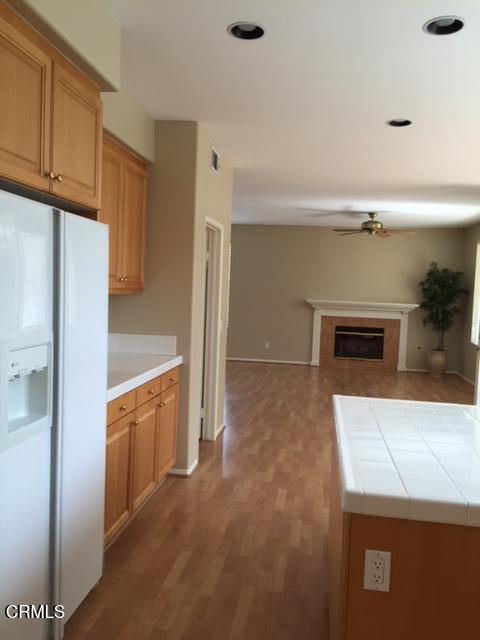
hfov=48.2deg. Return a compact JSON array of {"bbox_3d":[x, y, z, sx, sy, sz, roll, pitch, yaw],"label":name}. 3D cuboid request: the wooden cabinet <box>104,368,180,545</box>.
[{"bbox_3d":[-0.898,0.818,3.537,0.610,0.850,1.420,3,4,9],"label":"wooden cabinet"}]

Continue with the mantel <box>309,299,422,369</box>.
[{"bbox_3d":[2.301,0.303,10.285,2.086,1.282,0.260,3,4,9],"label":"mantel"}]

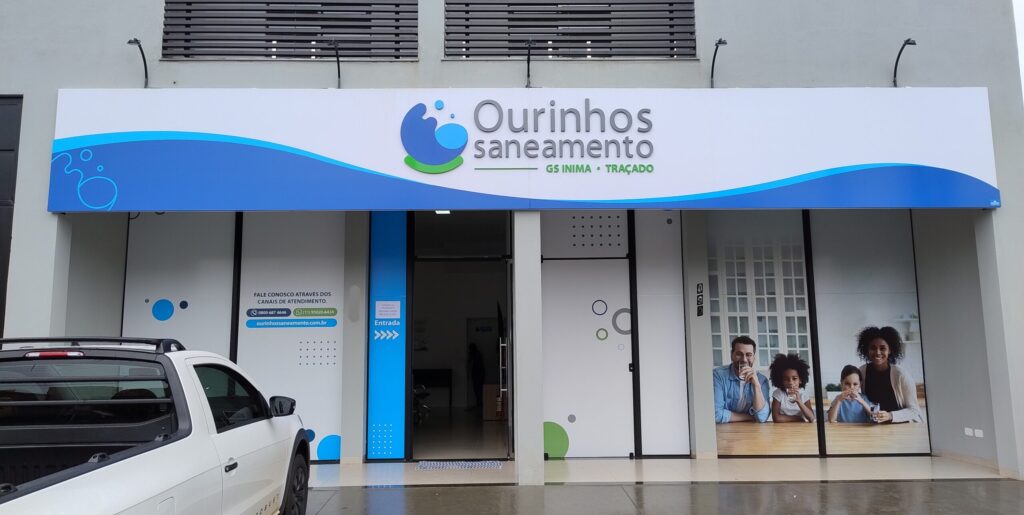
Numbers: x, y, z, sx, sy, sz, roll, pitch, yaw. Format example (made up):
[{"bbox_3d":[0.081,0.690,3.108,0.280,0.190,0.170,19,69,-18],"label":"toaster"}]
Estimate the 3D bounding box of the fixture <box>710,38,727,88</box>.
[{"bbox_3d":[2.109,-1.967,7.283,0.120,0.420,0.440,0,-8,-1],"label":"fixture"}]

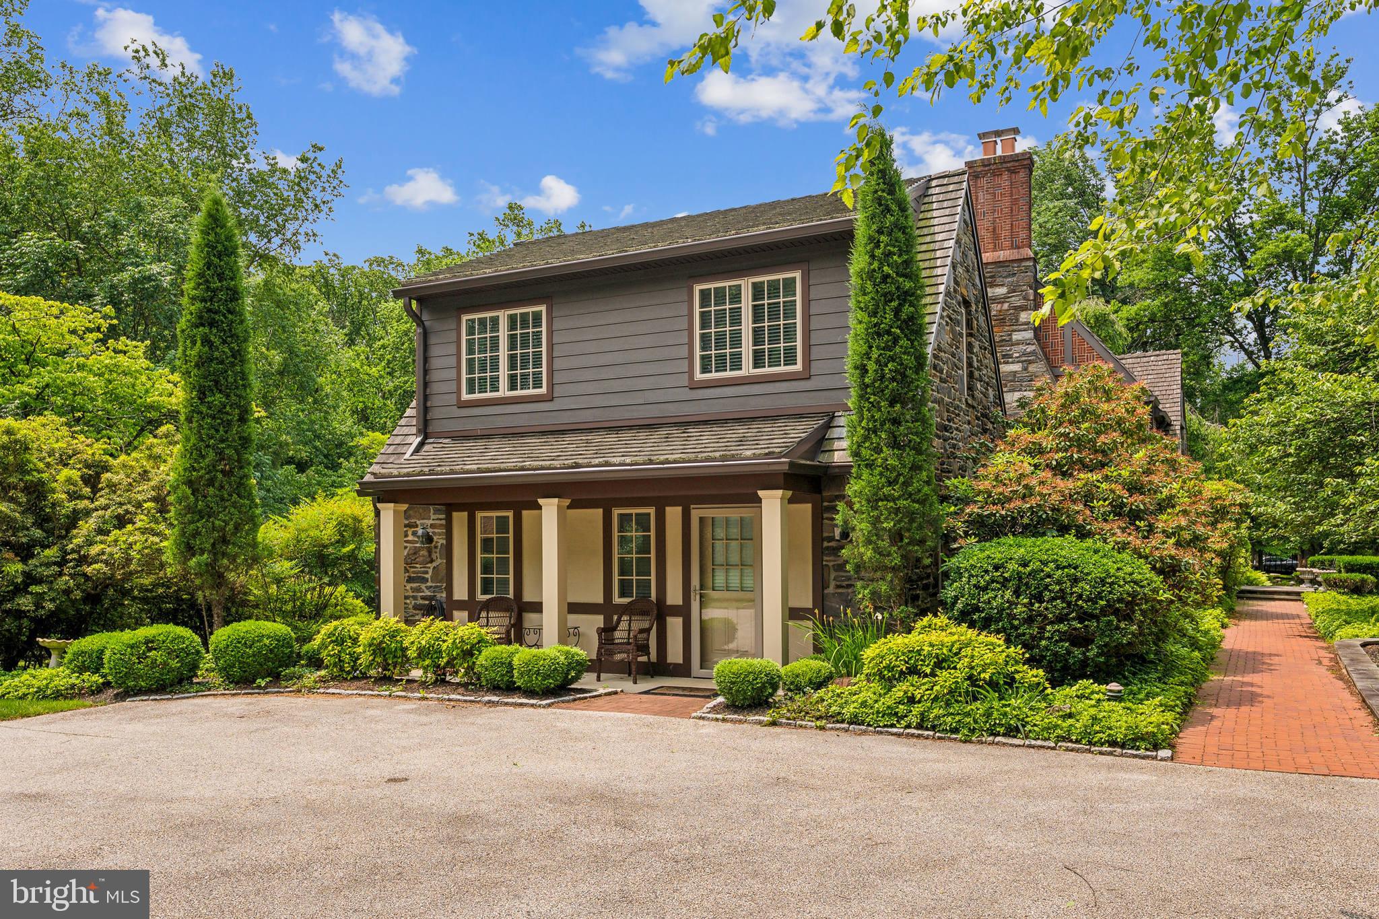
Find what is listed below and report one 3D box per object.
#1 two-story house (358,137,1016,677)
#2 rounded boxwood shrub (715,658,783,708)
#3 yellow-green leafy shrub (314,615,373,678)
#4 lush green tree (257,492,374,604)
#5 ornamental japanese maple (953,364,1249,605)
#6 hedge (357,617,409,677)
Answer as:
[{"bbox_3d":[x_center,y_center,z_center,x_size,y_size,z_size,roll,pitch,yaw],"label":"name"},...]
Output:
[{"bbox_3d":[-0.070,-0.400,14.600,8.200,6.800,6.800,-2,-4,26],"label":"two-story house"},{"bbox_3d":[0.590,2.285,10.200,0.700,0.490,0.680,0,-4,0],"label":"rounded boxwood shrub"},{"bbox_3d":[-4.473,2.422,12.900,0.800,0.820,0.780,-2,-4,26],"label":"yellow-green leafy shrub"},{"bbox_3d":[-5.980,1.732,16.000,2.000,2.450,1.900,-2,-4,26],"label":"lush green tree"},{"bbox_3d":[5.737,0.719,13.900,3.800,4.020,3.700,-3,-5,26],"label":"ornamental japanese maple"},{"bbox_3d":[-3.748,2.317,12.200,0.660,0.790,0.660,-3,-5,26],"label":"hedge"}]

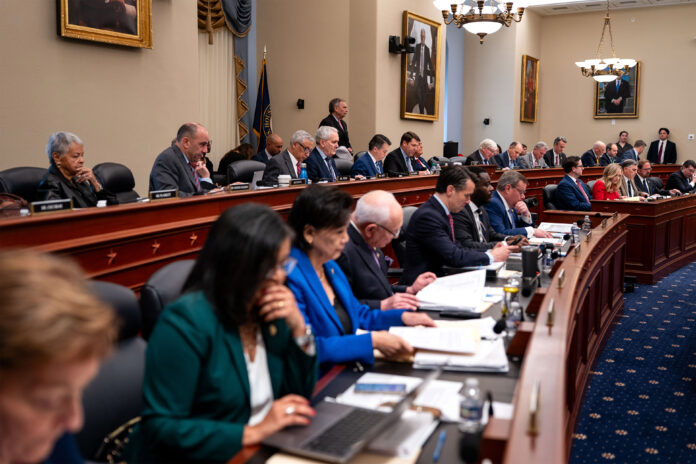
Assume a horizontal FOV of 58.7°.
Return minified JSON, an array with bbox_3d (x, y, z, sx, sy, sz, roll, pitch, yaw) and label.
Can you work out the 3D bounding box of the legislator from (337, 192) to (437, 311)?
[{"bbox_3d":[0.148,0.438,2.795,0.800,1.250,0.600,5,9,29],"label":"legislator"}]

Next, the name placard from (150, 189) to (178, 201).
[{"bbox_3d":[-1.190,-0.237,4.000,0.045,0.054,0.260,3,8,22],"label":"name placard"}]

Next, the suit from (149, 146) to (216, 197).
[{"bbox_3d":[-1.089,-0.239,4.117,0.480,0.680,0.500,3,8,21],"label":"suit"}]

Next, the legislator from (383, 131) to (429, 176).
[{"bbox_3d":[0.582,-0.395,6.391,0.780,1.270,0.600,6,10,34],"label":"legislator"}]

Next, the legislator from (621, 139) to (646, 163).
[{"bbox_3d":[4.458,-0.822,9.791,0.720,1.270,0.580,5,10,31],"label":"legislator"}]

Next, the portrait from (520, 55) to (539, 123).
[{"bbox_3d":[3.385,-2.691,11.600,0.080,1.230,0.940,6,10,34],"label":"portrait"}]

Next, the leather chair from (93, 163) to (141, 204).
[{"bbox_3d":[-1.343,0.090,4.062,0.660,1.080,0.640,3,8,17],"label":"leather chair"}]

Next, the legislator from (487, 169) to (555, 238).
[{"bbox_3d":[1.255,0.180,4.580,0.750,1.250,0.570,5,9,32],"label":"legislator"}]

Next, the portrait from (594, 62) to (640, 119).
[{"bbox_3d":[5.402,-2.826,12.400,0.820,1.100,0.070,3,8,22],"label":"portrait"}]

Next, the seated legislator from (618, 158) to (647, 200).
[{"bbox_3d":[3.351,-0.251,7.541,0.750,1.270,0.580,7,11,40],"label":"seated legislator"}]

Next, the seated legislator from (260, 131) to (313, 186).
[{"bbox_3d":[-0.422,-0.219,5.284,0.800,1.280,0.550,5,9,30],"label":"seated legislator"}]

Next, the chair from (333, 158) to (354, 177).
[{"bbox_3d":[0.024,-0.166,5.970,0.680,1.080,0.660,4,8,29],"label":"chair"}]

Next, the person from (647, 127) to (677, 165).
[{"bbox_3d":[5.418,-0.933,10.825,0.530,1.750,0.340,5,9,29],"label":"person"}]

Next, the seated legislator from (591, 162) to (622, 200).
[{"bbox_3d":[2.976,-0.161,7.082,0.780,1.250,0.500,7,10,41],"label":"seated legislator"}]

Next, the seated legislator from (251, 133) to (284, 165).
[{"bbox_3d":[-0.772,-0.347,6.213,0.750,1.270,0.580,6,10,33],"label":"seated legislator"}]

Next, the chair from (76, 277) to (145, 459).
[{"bbox_3d":[-0.513,0.690,1.727,0.660,1.100,0.640,3,8,19],"label":"chair"}]

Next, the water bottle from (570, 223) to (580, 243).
[{"bbox_3d":[1.545,0.008,4.200,0.057,0.140,0.057,4,8,25],"label":"water bottle"}]

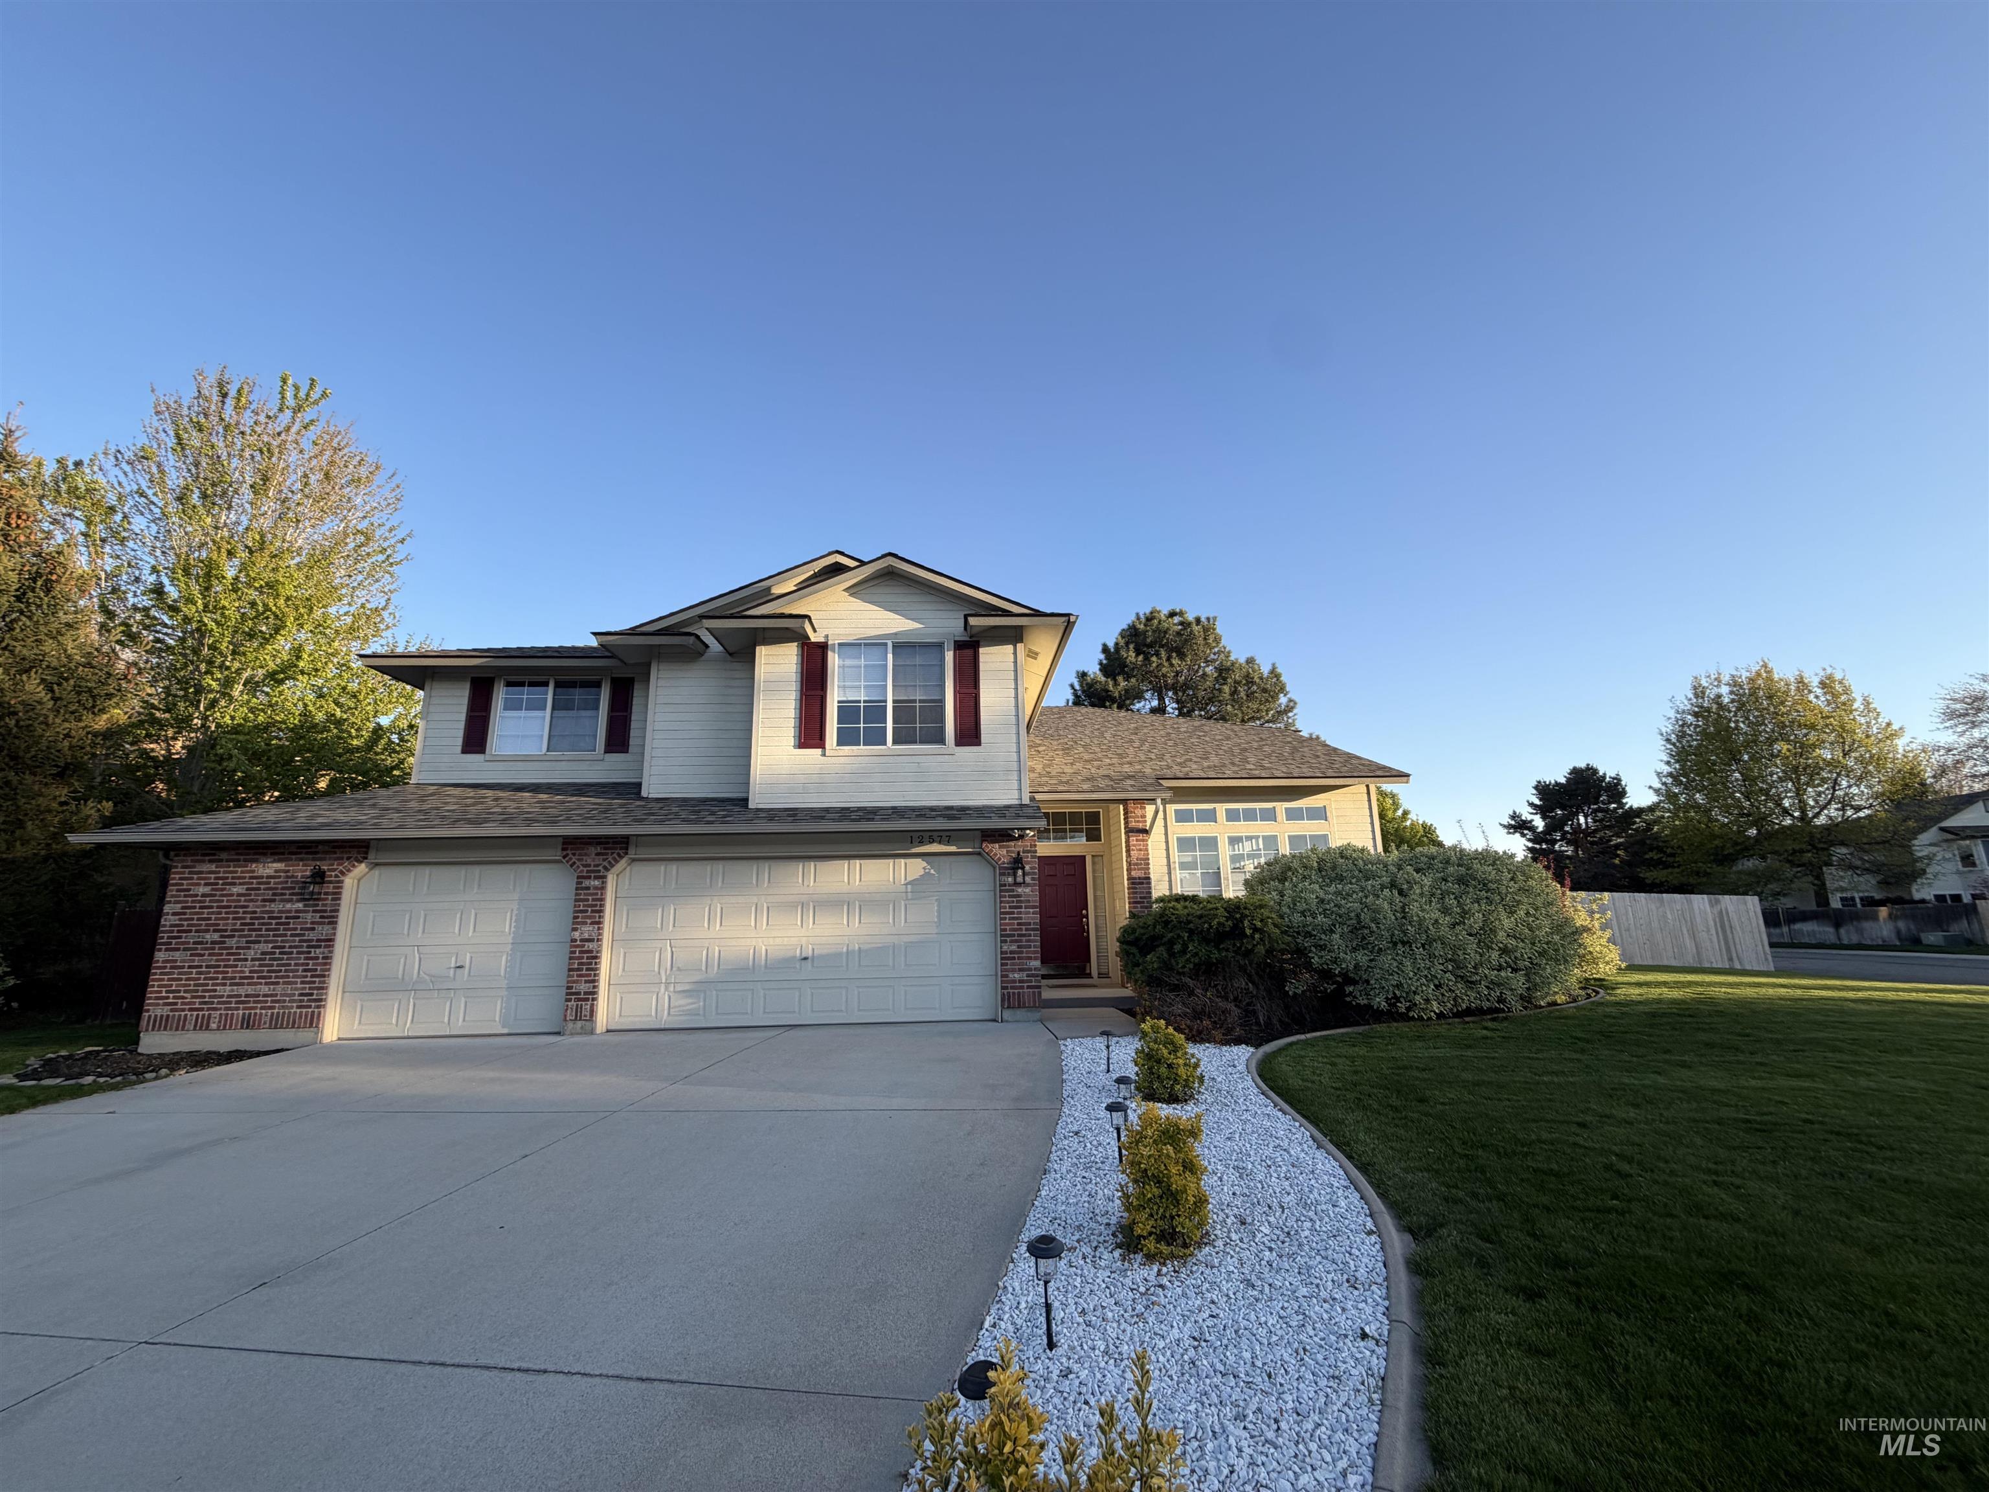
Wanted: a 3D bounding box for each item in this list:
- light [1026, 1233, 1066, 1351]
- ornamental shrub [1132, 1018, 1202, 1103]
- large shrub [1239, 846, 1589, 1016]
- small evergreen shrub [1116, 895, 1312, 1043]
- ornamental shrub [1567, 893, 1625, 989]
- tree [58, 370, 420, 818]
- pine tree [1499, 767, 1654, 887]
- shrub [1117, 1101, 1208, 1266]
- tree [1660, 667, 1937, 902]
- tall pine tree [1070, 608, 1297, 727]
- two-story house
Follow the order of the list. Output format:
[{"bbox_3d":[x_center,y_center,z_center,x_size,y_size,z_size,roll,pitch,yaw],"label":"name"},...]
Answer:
[{"bbox_3d":[0.185,1.917,2.818,0.140,0.360,0.140,-1,-11,-3],"label":"light"},{"bbox_3d":[1.359,2.453,6.321,0.540,0.575,0.520,-1,-11,-3],"label":"ornamental shrub"},{"bbox_3d":[5.853,2.562,11.415,4.600,2.150,2.800,-1,-11,-3],"label":"large shrub"},{"bbox_3d":[2.530,2.549,9.419,2.200,1.500,2.000,-1,-11,-3],"label":"small evergreen shrub"},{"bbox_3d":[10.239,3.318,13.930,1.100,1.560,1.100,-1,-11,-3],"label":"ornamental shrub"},{"bbox_3d":[-15.889,-1.631,16.878,5.900,13.400,5.900,-1,-11,-3],"label":"tree"},{"bbox_3d":[32.251,5.679,44.329,7.000,9.100,7.000,-1,-11,-3],"label":"pine tree"},{"bbox_3d":[0.773,1.968,3.663,0.410,0.580,0.400,-1,-11,-3],"label":"shrub"},{"bbox_3d":[35.748,2.315,35.974,9.000,12.600,9.000,-1,-11,-3],"label":"tree"},{"bbox_3d":[7.361,0.927,30.777,8.800,12.800,8.800,-1,-11,-3],"label":"tall pine tree"},{"bbox_3d":[-2.537,1.157,16.683,17.900,7.200,13.000,-1,-11,-3],"label":"two-story house"}]

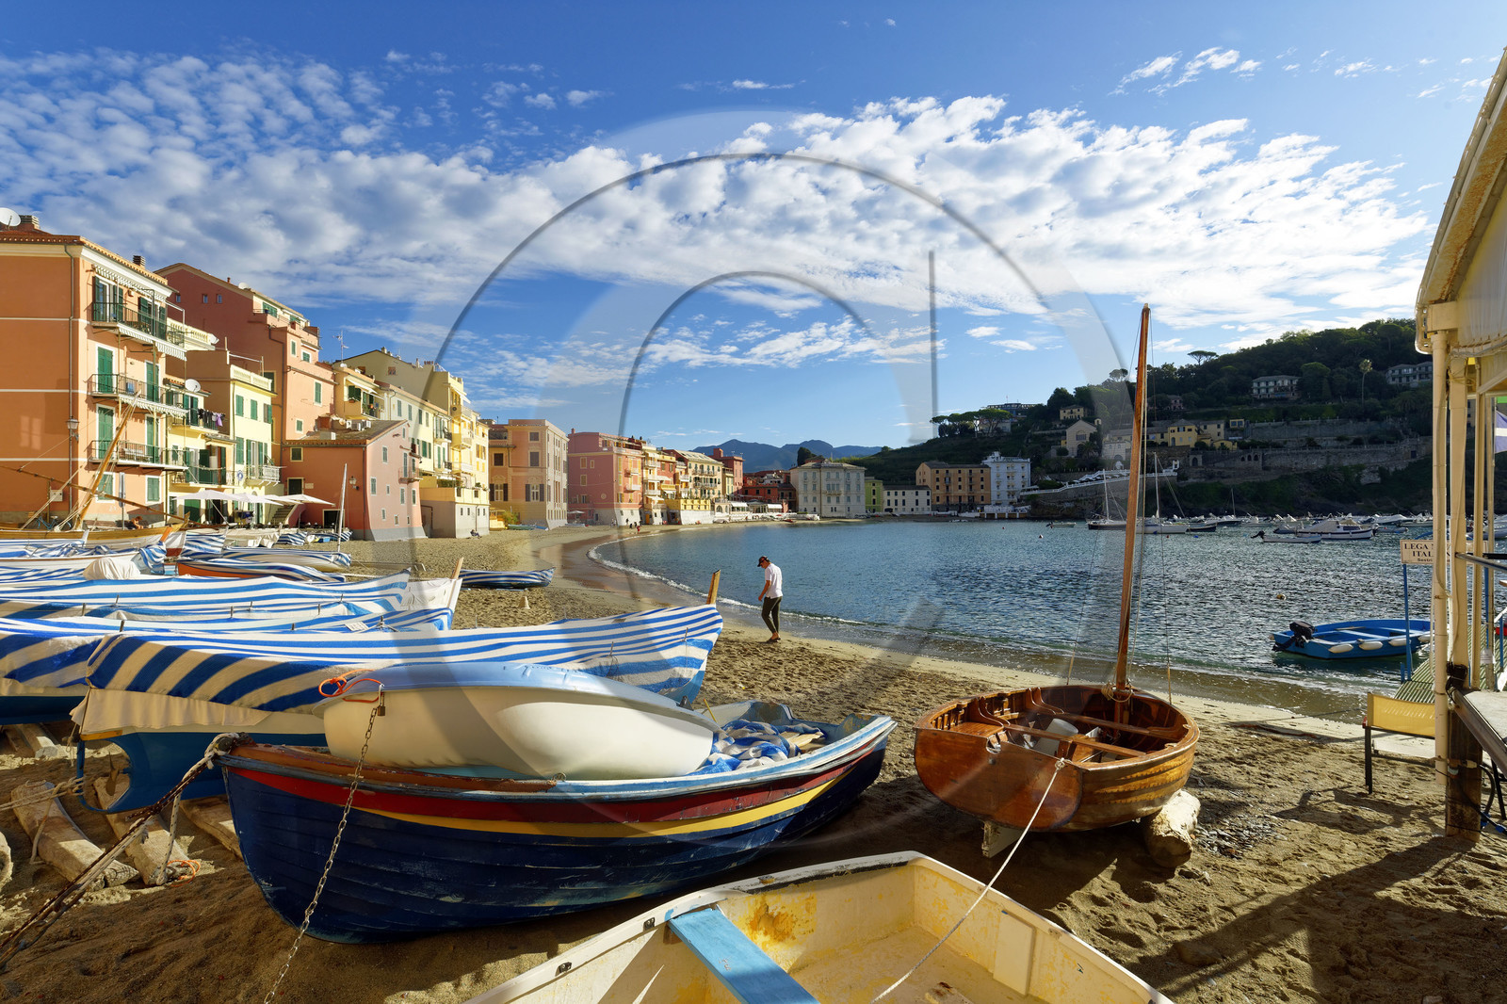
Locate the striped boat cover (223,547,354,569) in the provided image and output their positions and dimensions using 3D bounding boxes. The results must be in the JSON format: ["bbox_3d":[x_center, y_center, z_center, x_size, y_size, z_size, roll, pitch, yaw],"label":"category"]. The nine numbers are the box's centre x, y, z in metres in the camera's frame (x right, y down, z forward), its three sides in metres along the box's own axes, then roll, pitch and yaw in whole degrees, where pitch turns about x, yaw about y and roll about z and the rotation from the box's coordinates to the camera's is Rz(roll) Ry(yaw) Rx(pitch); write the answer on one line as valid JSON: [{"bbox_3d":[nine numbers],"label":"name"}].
[{"bbox_3d":[-16.385,1.952,25.000,3.900,0.680,1.500,0,0,-16],"label":"striped boat cover"}]

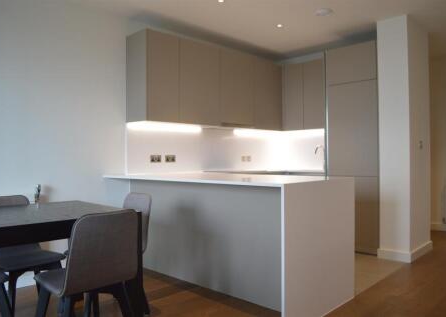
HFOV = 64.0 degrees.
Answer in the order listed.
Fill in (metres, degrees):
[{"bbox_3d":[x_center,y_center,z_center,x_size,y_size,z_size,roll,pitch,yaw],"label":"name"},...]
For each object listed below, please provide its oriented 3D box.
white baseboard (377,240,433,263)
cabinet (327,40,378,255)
[{"bbox_3d":[2.045,1.012,3.981,0.335,0.100,0.810,-1,0,44],"label":"white baseboard"},{"bbox_3d":[1.655,-0.106,4.235,0.580,2.344,0.650,-1,0,44],"label":"cabinet"}]

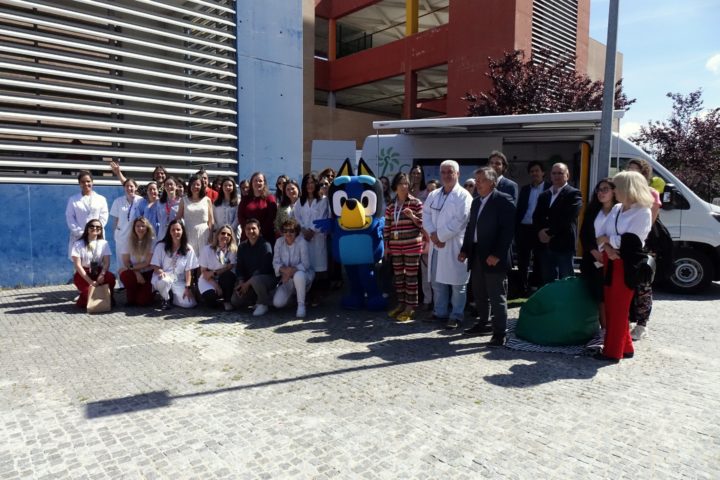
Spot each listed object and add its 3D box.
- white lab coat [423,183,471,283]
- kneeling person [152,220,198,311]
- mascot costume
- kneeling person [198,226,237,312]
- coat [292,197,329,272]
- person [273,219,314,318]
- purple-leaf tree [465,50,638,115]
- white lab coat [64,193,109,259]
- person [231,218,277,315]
[{"bbox_3d":[0.941,-0.066,5.162,0.500,1.090,0.340,3,5,28],"label":"white lab coat"},{"bbox_3d":[-2.368,0.284,6.126,0.570,1.060,0.720,-1,5,-20],"label":"kneeling person"},{"bbox_3d":[-0.108,-0.099,6.113,0.900,1.860,0.750,1,5,8],"label":"mascot costume"},{"bbox_3d":[-1.801,0.308,6.068,0.480,1.030,0.720,-1,5,-20],"label":"kneeling person"},{"bbox_3d":[-0.653,-0.067,6.467,0.480,1.030,0.320,0,5,-5],"label":"coat"},{"bbox_3d":[-0.793,0.309,5.726,0.500,1.100,0.800,0,5,-5],"label":"person"},{"bbox_3d":[4.799,-2.213,12.155,4.300,5.150,4.200,0,5,0],"label":"purple-leaf tree"},{"bbox_3d":[-3.852,-0.178,6.761,0.560,0.990,0.340,-2,5,-27],"label":"white lab coat"},{"bbox_3d":[-1.304,0.288,5.875,0.540,1.110,0.780,-1,5,-12],"label":"person"}]

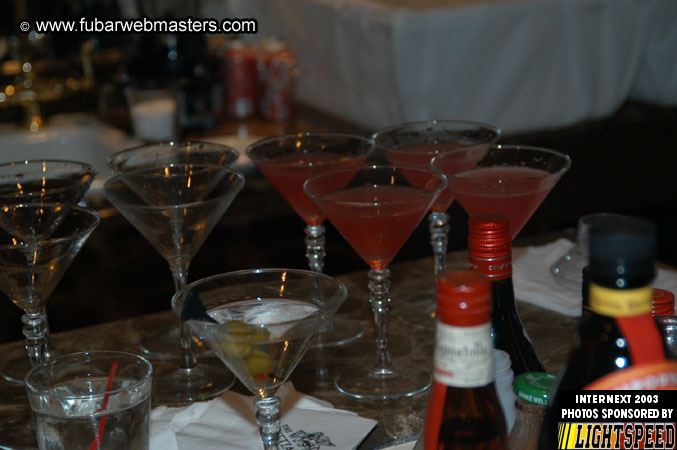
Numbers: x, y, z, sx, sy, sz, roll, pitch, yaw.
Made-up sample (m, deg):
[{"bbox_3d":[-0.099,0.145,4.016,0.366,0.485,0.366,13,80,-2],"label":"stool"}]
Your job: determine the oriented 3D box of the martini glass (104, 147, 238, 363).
[{"bbox_3d":[-0.144,0.024,1.646,0.118,0.174,0.118,-2,16,0],"label":"martini glass"}]

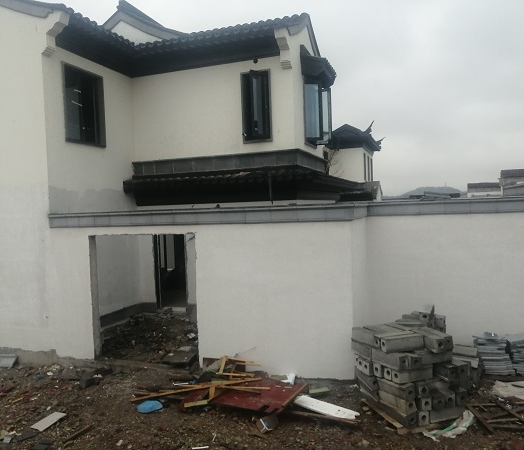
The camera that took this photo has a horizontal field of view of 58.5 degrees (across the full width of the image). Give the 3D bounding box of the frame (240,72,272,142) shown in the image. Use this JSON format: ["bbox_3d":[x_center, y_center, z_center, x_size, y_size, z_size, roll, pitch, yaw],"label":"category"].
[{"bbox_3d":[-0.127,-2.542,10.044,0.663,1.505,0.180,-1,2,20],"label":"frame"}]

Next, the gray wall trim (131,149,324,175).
[{"bbox_3d":[-0.654,-1.420,11.716,4.043,0.323,2.821,-1,2,20],"label":"gray wall trim"}]

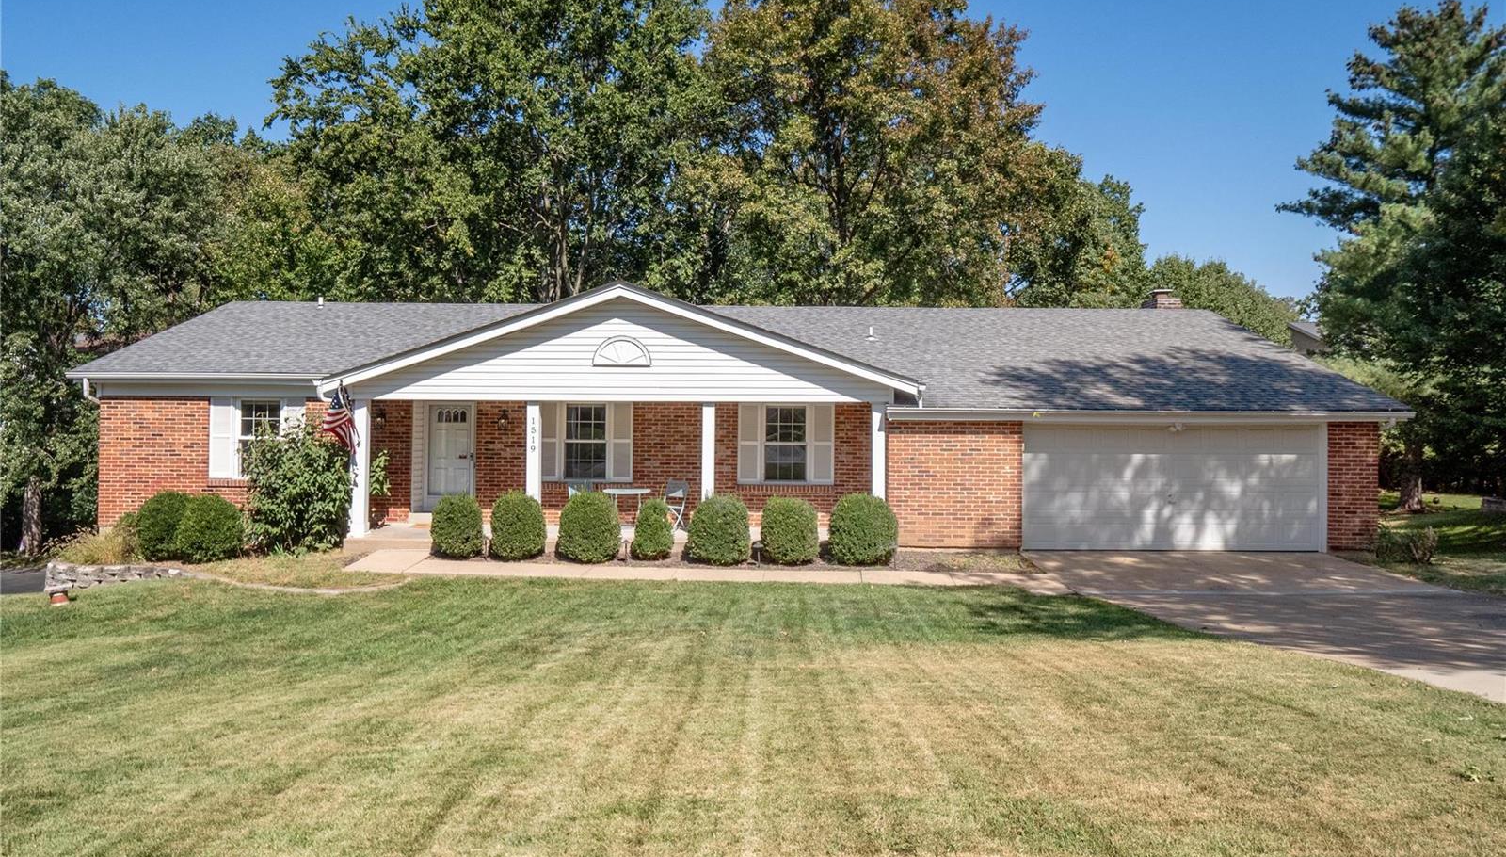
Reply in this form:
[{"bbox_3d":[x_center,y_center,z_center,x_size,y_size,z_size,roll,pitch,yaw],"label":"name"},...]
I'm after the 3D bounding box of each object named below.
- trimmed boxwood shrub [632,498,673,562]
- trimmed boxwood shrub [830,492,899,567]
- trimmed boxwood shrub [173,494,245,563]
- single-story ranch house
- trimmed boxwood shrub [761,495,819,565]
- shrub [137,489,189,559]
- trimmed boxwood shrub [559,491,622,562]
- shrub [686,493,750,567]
[{"bbox_3d":[-1.463,1.444,14.439,0.602,0.871,0.584,0,-1,1],"label":"trimmed boxwood shrub"},{"bbox_3d":[1.560,1.425,14.239,0.972,0.996,0.943,0,-1,1],"label":"trimmed boxwood shrub"},{"bbox_3d":[-8.123,1.477,14.941,0.971,0.973,0.962,0,-1,1],"label":"trimmed boxwood shrub"},{"bbox_3d":[-0.627,-0.520,21.961,22.567,5.216,13.417,0,-1,1],"label":"single-story ranch house"},{"bbox_3d":[0.516,1.441,14.289,0.827,0.954,0.802,0,-1,1],"label":"trimmed boxwood shrub"},{"bbox_3d":[-8.945,1.473,15.343,0.948,1.020,0.939,0,-1,1],"label":"shrub"},{"bbox_3d":[-2.354,1.394,14.340,0.913,0.989,0.885,0,-1,1],"label":"trimmed boxwood shrub"},{"bbox_3d":[-0.498,1.435,14.239,0.873,0.982,0.847,0,-1,1],"label":"shrub"}]

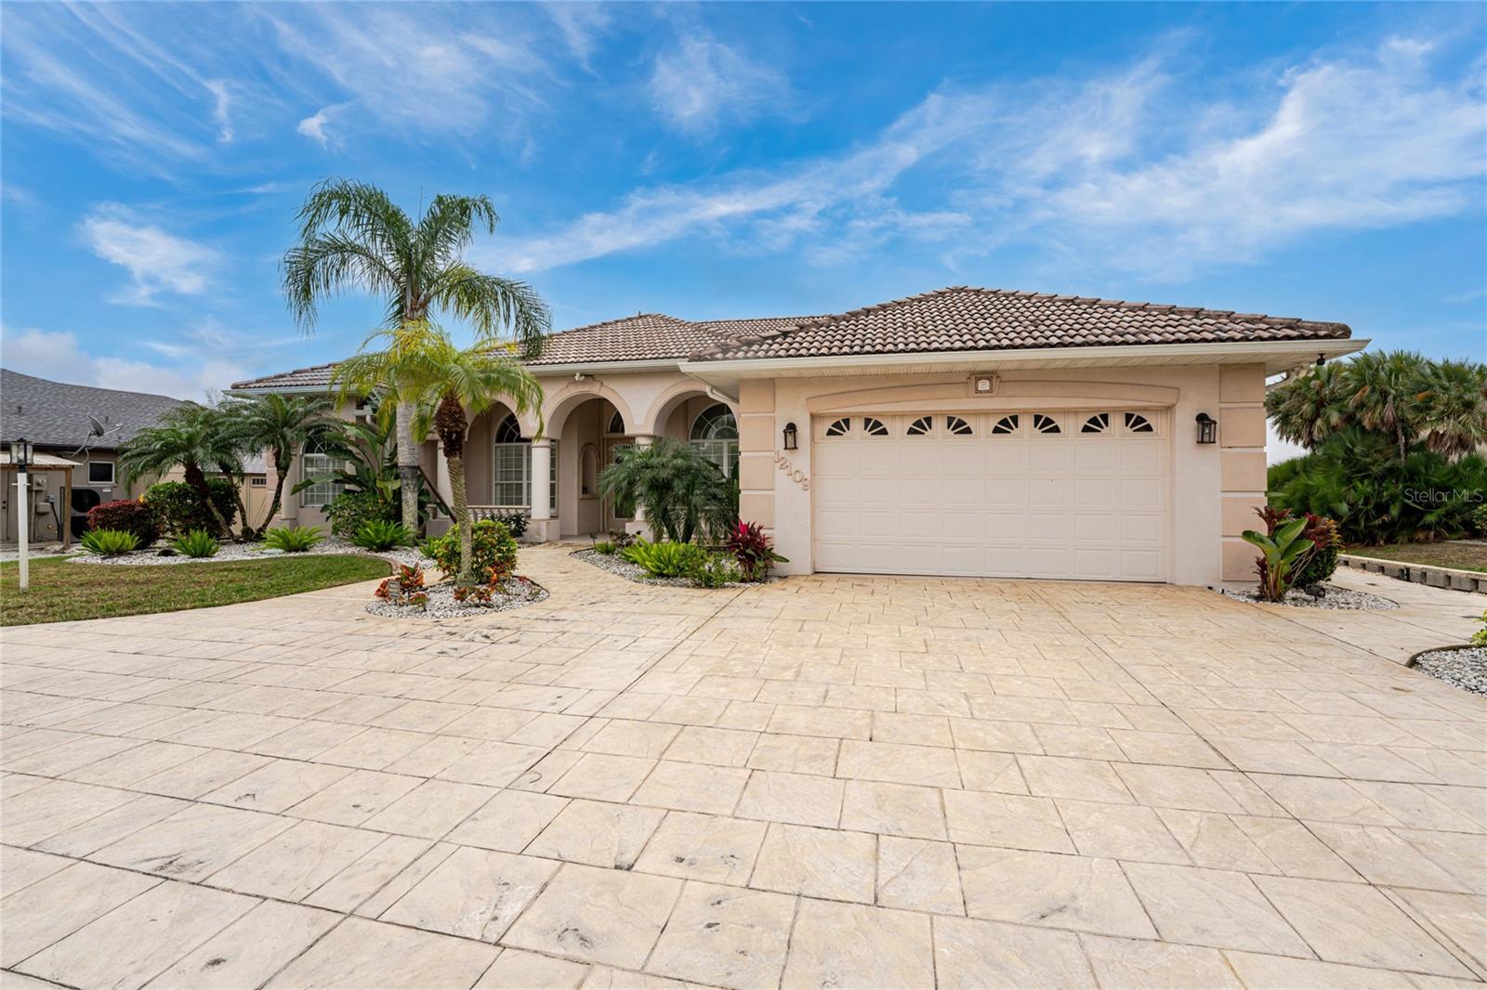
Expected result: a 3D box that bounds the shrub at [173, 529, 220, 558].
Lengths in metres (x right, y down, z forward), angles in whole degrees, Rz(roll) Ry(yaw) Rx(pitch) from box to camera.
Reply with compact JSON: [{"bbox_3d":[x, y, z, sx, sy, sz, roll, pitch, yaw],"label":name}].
[{"bbox_3d":[-10.300,0.930,10.900,0.750,0.520,0.720,0,0,10],"label":"shrub"}]

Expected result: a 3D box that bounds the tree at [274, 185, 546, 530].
[{"bbox_3d":[-7.500,-2.950,13.200,5.200,8.200,5.000,0,0,10],"label":"tree"}]

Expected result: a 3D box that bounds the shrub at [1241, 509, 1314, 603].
[{"bbox_3d":[6.330,0.700,6.900,0.720,1.120,0.650,0,0,10],"label":"shrub"}]

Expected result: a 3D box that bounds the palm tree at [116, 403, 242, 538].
[{"bbox_3d":[-13.750,-0.580,14.200,2.300,3.250,2.200,0,0,10],"label":"palm tree"}]

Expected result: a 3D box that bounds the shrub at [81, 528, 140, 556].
[{"bbox_3d":[-12.100,0.920,11.100,0.850,0.520,0.800,0,0,10],"label":"shrub"}]

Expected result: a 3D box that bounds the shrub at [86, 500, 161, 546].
[{"bbox_3d":[-13.800,0.640,12.900,1.300,1.070,1.200,0,0,10],"label":"shrub"}]

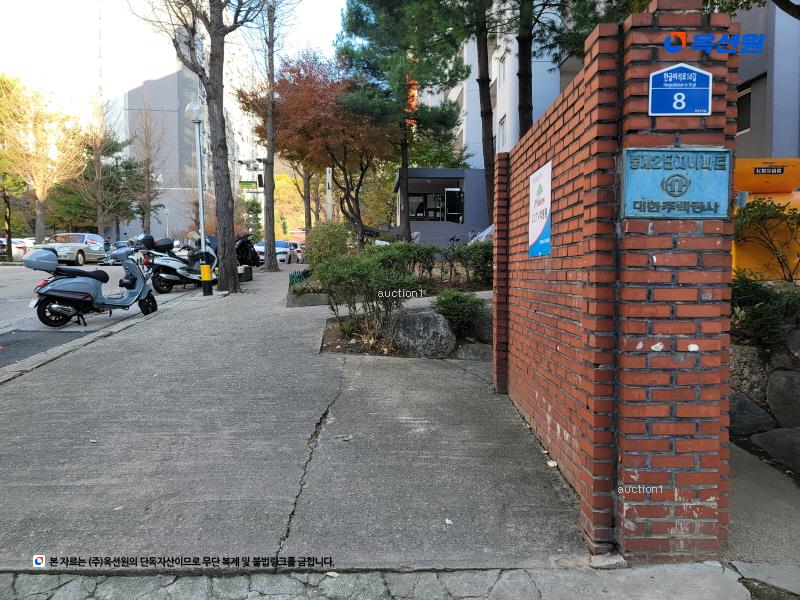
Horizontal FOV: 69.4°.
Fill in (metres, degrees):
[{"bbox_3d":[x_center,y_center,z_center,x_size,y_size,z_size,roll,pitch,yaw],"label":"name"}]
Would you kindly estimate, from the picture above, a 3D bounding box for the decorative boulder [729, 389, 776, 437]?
[{"bbox_3d":[2.062,0.662,3.400,0.420,0.300,0.580,0,2,0],"label":"decorative boulder"}]

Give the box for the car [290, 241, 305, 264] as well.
[{"bbox_3d":[-5.881,-2.866,34.500,1.800,1.480,4.400,-1,3,-18],"label":"car"}]

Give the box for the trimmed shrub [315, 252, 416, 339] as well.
[{"bbox_3d":[-0.460,-0.060,7.750,1.350,1.140,1.150,0,2,0],"label":"trimmed shrub"}]

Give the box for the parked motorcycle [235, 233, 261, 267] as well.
[{"bbox_3d":[-5.588,-1.774,20.500,0.700,1.200,1.850,7,8,44],"label":"parked motorcycle"}]

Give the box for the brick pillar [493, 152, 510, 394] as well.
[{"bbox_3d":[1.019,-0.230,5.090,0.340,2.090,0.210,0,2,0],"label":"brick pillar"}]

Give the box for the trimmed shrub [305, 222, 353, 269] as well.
[{"bbox_3d":[-1.658,-1.183,13.400,1.150,1.200,1.150,0,2,0],"label":"trimmed shrub"}]

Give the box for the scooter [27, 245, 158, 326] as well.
[{"bbox_3d":[-4.460,-0.235,8.550,0.720,1.120,1.880,2,3,40],"label":"scooter"}]

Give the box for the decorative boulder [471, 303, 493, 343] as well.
[{"bbox_3d":[1.069,0.281,6.900,0.520,0.470,0.500,0,2,0],"label":"decorative boulder"}]

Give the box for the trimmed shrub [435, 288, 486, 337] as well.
[{"bbox_3d":[0.705,0.154,6.850,0.640,0.600,0.600,0,2,0],"label":"trimmed shrub"}]

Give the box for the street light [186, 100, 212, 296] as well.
[{"bbox_3d":[-4.367,-2.225,12.710,0.420,4.260,0.420,-3,2,0],"label":"street light"}]

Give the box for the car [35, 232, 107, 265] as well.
[{"bbox_3d":[-15.243,-2.375,26.793,1.840,1.470,4.850,0,6,-12],"label":"car"}]

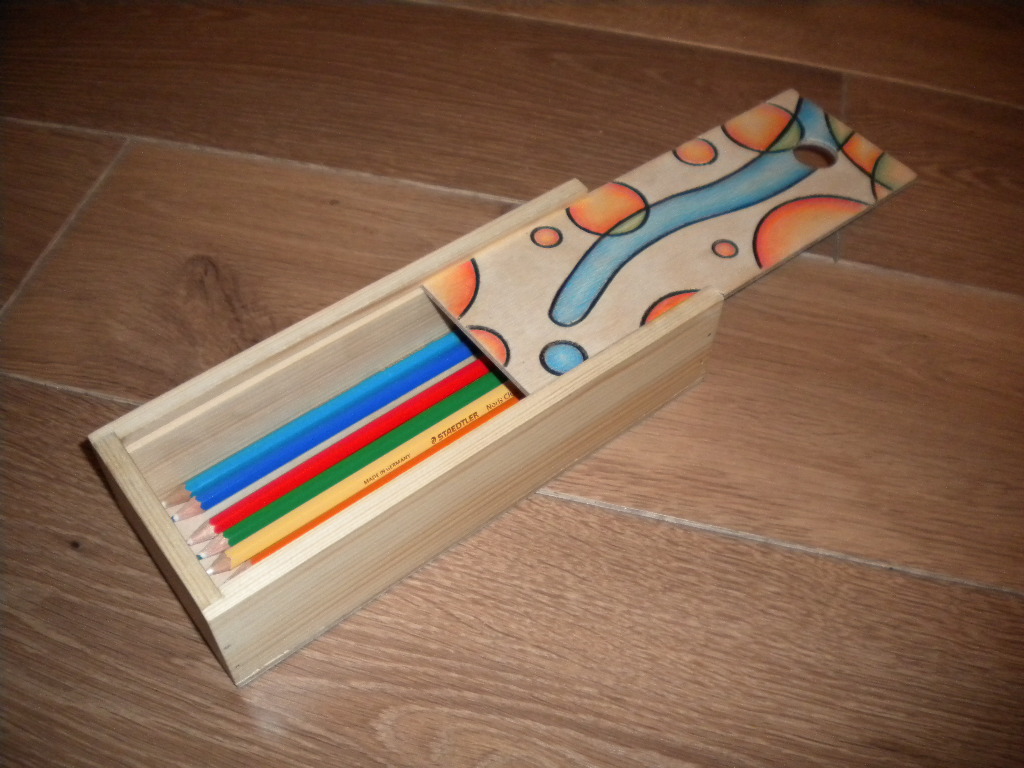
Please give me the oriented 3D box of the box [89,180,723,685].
[{"bbox_3d":[-0.031,0.007,0.381,0.212,0.047,0.085,-31,58,-23],"label":"box"}]

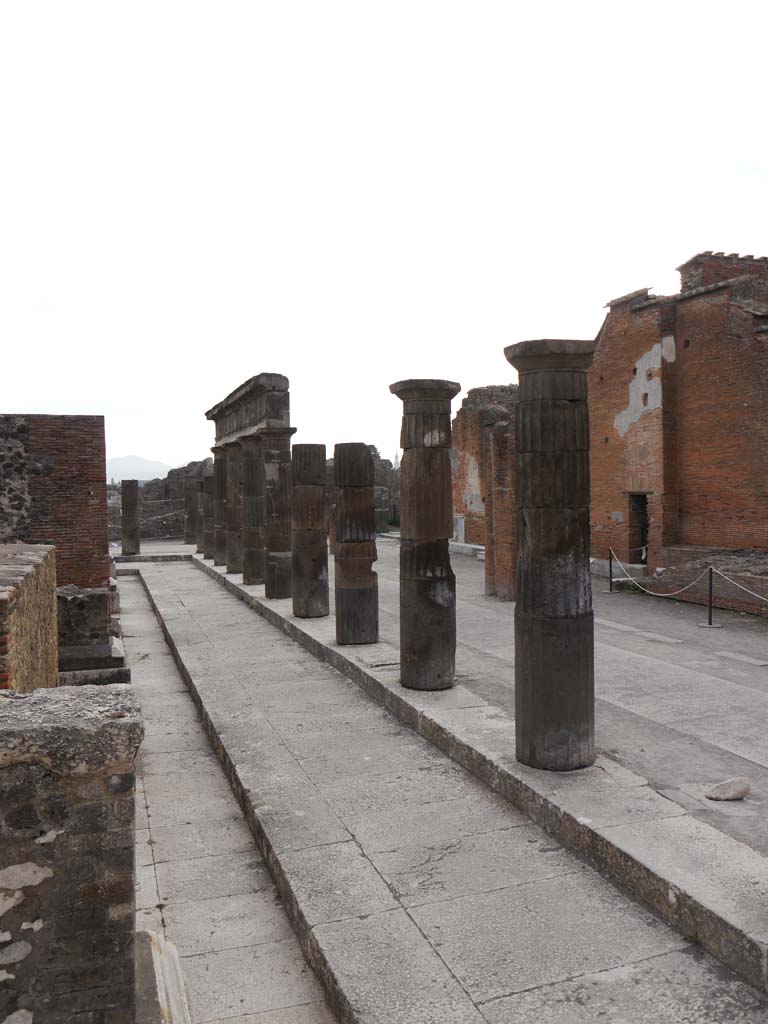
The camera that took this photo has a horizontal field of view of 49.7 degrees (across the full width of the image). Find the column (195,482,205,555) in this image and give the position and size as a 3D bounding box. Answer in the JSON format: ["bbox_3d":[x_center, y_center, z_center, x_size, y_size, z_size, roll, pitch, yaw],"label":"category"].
[{"bbox_3d":[-6.720,0.182,31.230,0.676,2.656,0.676,-1,2,-19],"label":"column"}]

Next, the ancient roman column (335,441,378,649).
[{"bbox_3d":[-0.421,0.490,12.949,0.686,3.097,0.686,0,2,0],"label":"ancient roman column"}]

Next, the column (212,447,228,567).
[{"bbox_3d":[-5.004,-0.174,26.173,0.833,3.659,0.833,-1,2,-19],"label":"column"}]

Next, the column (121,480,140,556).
[{"bbox_3d":[-9.028,0.221,29.564,0.647,2.685,0.647,-1,2,-19],"label":"column"}]

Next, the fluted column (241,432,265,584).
[{"bbox_3d":[-3.202,-0.033,20.879,0.843,3.683,0.843,-1,2,-19],"label":"fluted column"}]

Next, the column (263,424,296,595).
[{"bbox_3d":[-2.276,0.046,18.240,0.853,3.679,0.853,-1,2,-19],"label":"column"}]

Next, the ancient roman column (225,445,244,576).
[{"bbox_3d":[-4.114,-0.099,23.527,0.843,3.664,0.843,-1,2,-19],"label":"ancient roman column"}]

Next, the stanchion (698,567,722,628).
[{"bbox_3d":[5.755,1.487,14.565,0.451,1.039,0.451,-1,2,-19],"label":"stanchion"}]

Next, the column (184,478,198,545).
[{"bbox_3d":[-8.351,-0.005,35.979,0.647,2.754,0.647,-1,2,-19],"label":"column"}]

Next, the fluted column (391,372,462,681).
[{"bbox_3d":[0.545,0.285,10.159,0.853,3.669,0.853,0,2,0],"label":"fluted column"}]

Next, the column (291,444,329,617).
[{"bbox_3d":[-1.373,0.354,15.613,0.686,3.214,0.686,-1,2,-19],"label":"column"}]

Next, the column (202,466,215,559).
[{"bbox_3d":[-5.856,0.154,28.631,0.676,2.862,0.676,-1,2,-19],"label":"column"}]

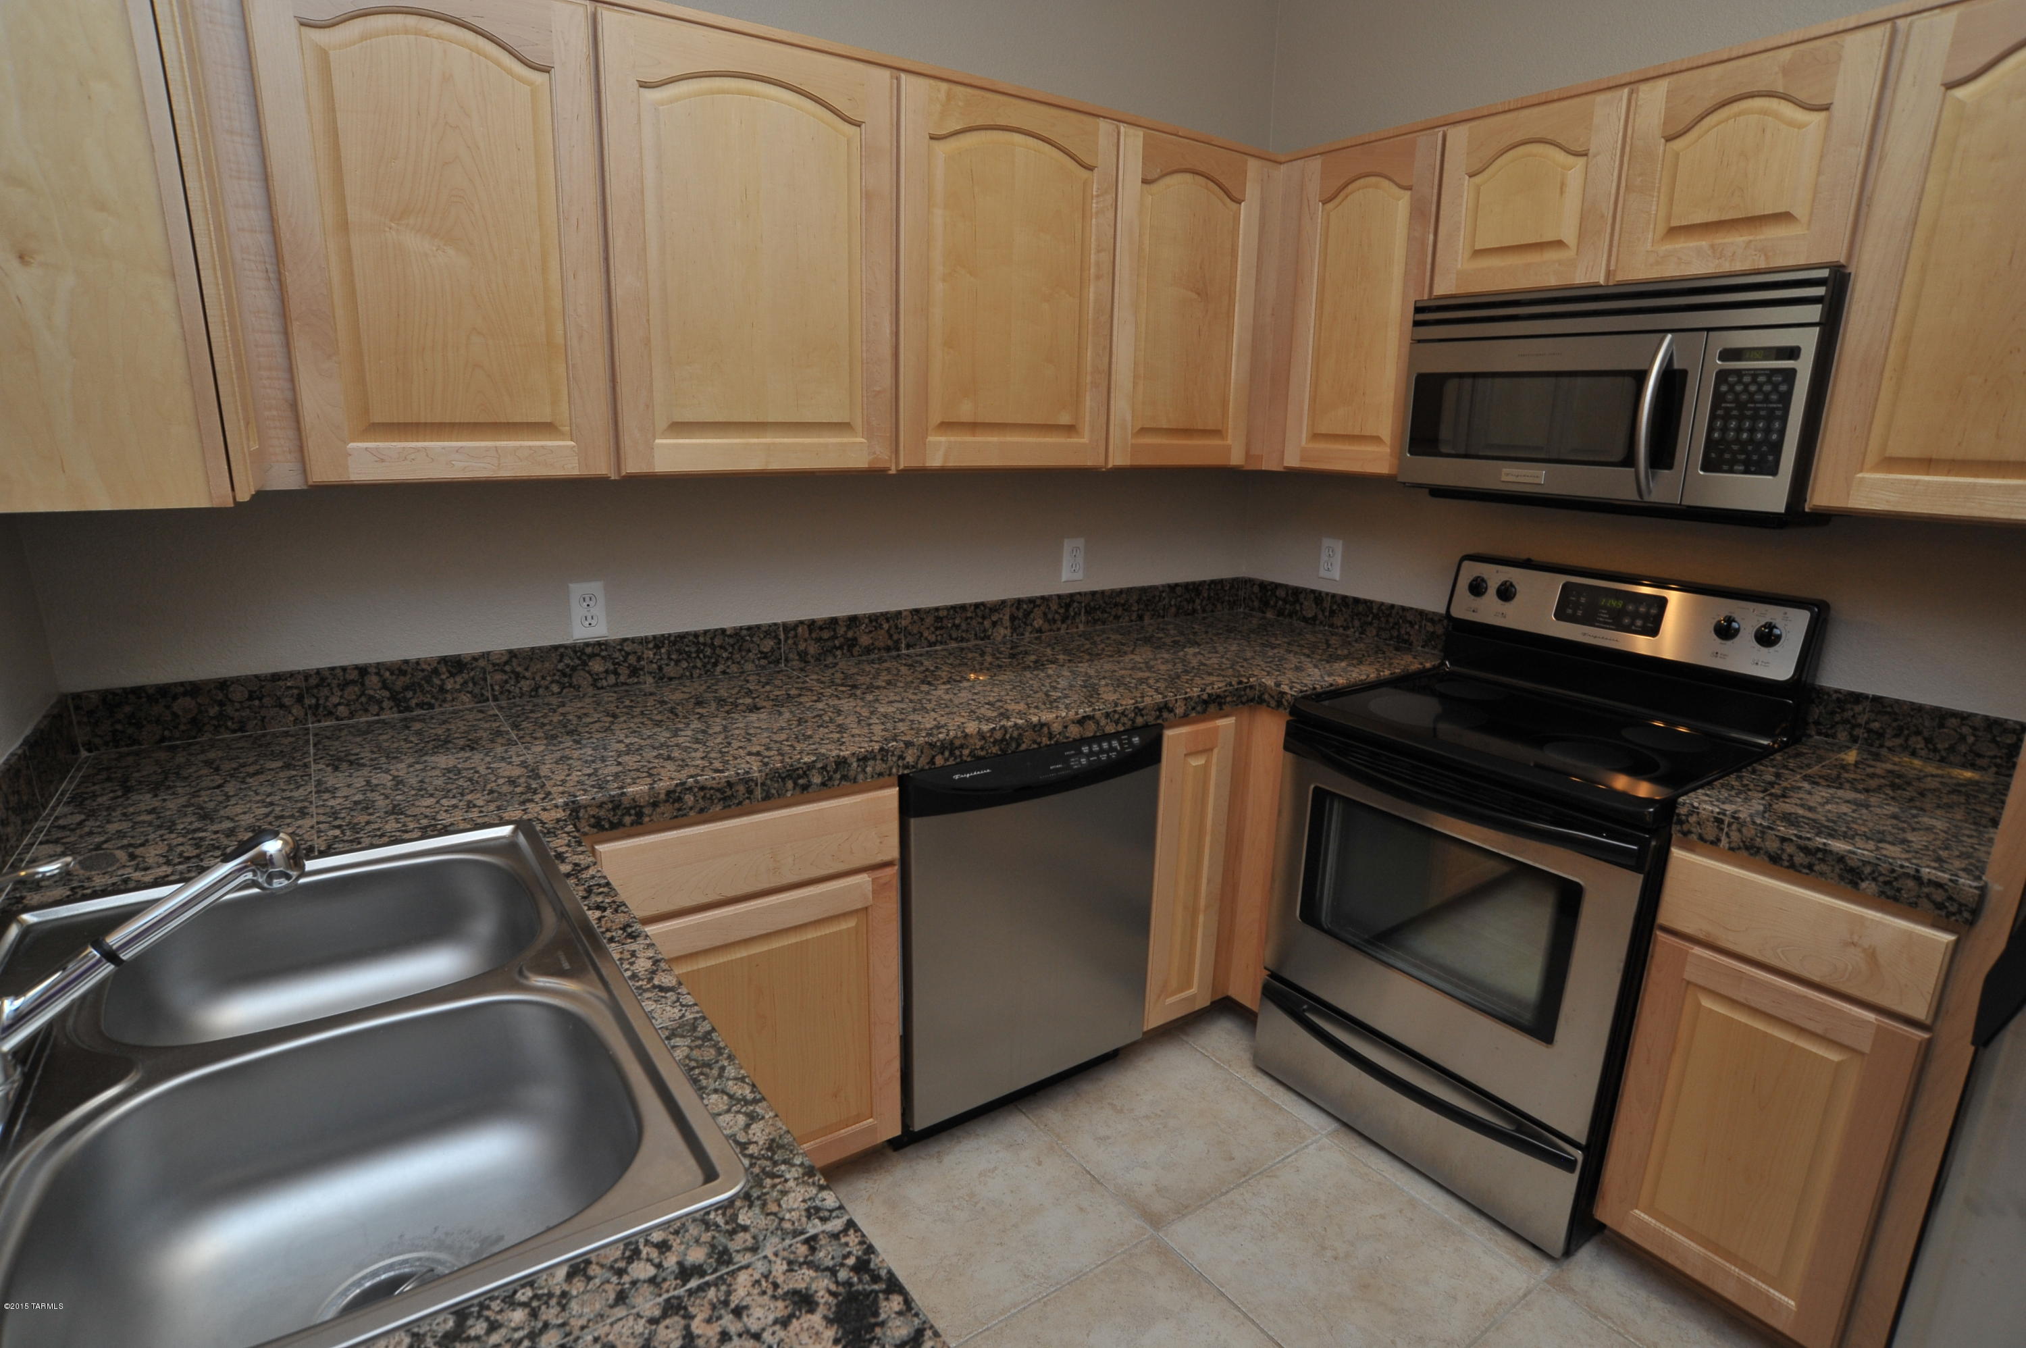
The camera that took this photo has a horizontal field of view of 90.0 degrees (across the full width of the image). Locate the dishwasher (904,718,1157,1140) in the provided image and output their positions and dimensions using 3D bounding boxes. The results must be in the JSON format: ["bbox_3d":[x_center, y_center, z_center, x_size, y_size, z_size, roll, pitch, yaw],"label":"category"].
[{"bbox_3d":[-0.107,0.496,2.330,0.612,0.848,0.605,-8,17,-35],"label":"dishwasher"}]

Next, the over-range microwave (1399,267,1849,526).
[{"bbox_3d":[1.229,-0.547,2.042,0.413,0.408,0.756,-8,17,-35],"label":"over-range microwave"}]

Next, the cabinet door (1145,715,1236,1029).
[{"bbox_3d":[0.399,0.469,2.345,0.229,0.738,0.022,-8,17,-35],"label":"cabinet door"}]

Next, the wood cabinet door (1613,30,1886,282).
[{"bbox_3d":[1.247,-0.867,1.740,0.020,0.340,0.366,-9,17,-34],"label":"wood cabinet door"}]

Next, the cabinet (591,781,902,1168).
[{"bbox_3d":[-0.606,0.575,2.012,0.577,0.880,0.620,-8,17,-35],"label":"cabinet"}]

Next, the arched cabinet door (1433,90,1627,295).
[{"bbox_3d":[1.030,-0.948,2.041,0.020,0.340,0.366,-9,17,-34],"label":"arched cabinet door"}]

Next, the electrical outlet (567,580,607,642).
[{"bbox_3d":[-0.858,-0.127,2.051,0.067,0.114,0.008,-8,17,-35],"label":"electrical outlet"}]

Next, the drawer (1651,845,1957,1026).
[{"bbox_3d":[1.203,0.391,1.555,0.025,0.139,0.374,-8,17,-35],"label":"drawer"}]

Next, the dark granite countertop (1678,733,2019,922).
[{"bbox_3d":[1.434,0.224,1.692,0.661,0.064,0.412,-8,17,-35],"label":"dark granite countertop"}]

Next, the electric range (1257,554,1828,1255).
[{"bbox_3d":[1.077,0.401,2.205,0.676,1.209,0.754,-8,17,-35],"label":"electric range"}]

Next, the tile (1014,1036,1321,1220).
[{"bbox_3d":[0.332,0.991,2.271,0.503,0.010,0.503,-8,17,-35],"label":"tile"}]

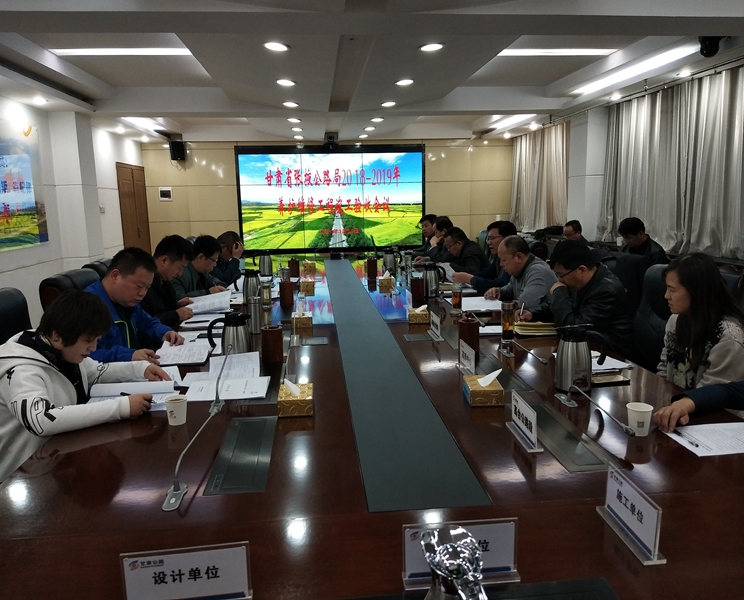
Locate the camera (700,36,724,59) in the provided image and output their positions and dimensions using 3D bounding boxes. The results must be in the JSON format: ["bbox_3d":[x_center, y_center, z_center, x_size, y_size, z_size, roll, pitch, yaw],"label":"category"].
[{"bbox_3d":[2.299,-1.699,4.084,0.140,0.165,0.140,-2,9,-5],"label":"camera"}]

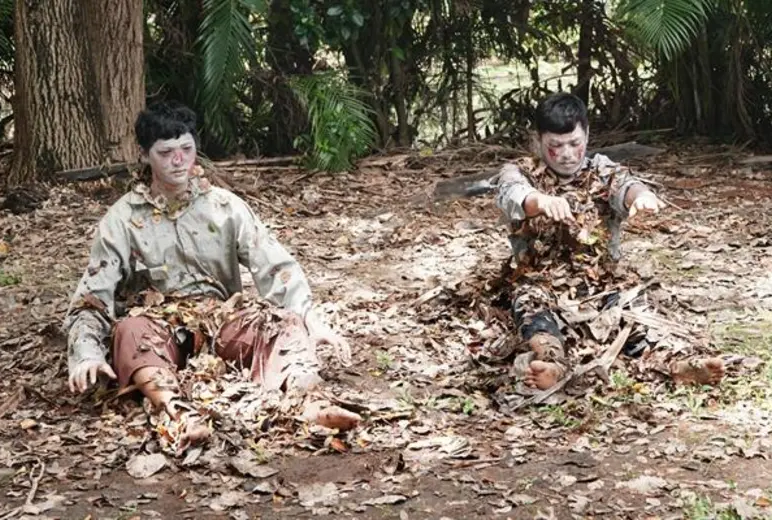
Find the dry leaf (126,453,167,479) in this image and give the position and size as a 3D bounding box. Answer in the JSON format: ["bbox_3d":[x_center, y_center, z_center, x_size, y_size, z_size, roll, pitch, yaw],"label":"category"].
[{"bbox_3d":[-0.620,0.533,4.204,0.110,0.035,0.115,-2,13,-10],"label":"dry leaf"}]

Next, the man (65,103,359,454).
[{"bbox_3d":[-0.490,-0.004,4.751,0.820,0.840,1.000,-3,13,-12],"label":"man"}]

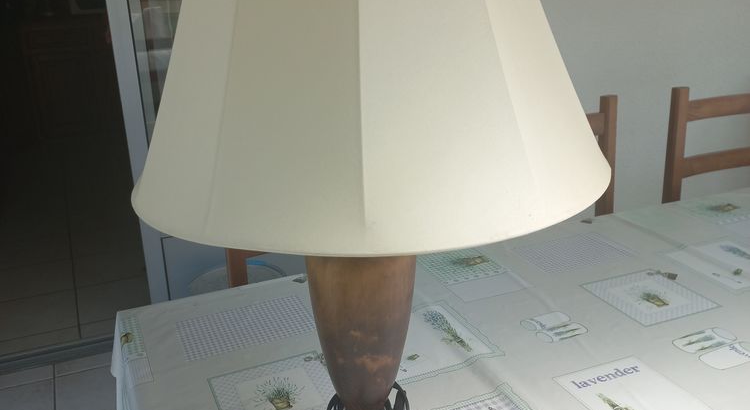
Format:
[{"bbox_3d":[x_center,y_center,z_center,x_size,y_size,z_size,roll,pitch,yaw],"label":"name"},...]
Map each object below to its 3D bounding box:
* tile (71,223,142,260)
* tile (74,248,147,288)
[{"bbox_3d":[-1.242,0.168,3.373,0.333,0.010,0.333,-10,21,-21],"label":"tile"},{"bbox_3d":[-1.107,0.266,3.087,0.333,0.010,0.333,-10,21,-21],"label":"tile"}]

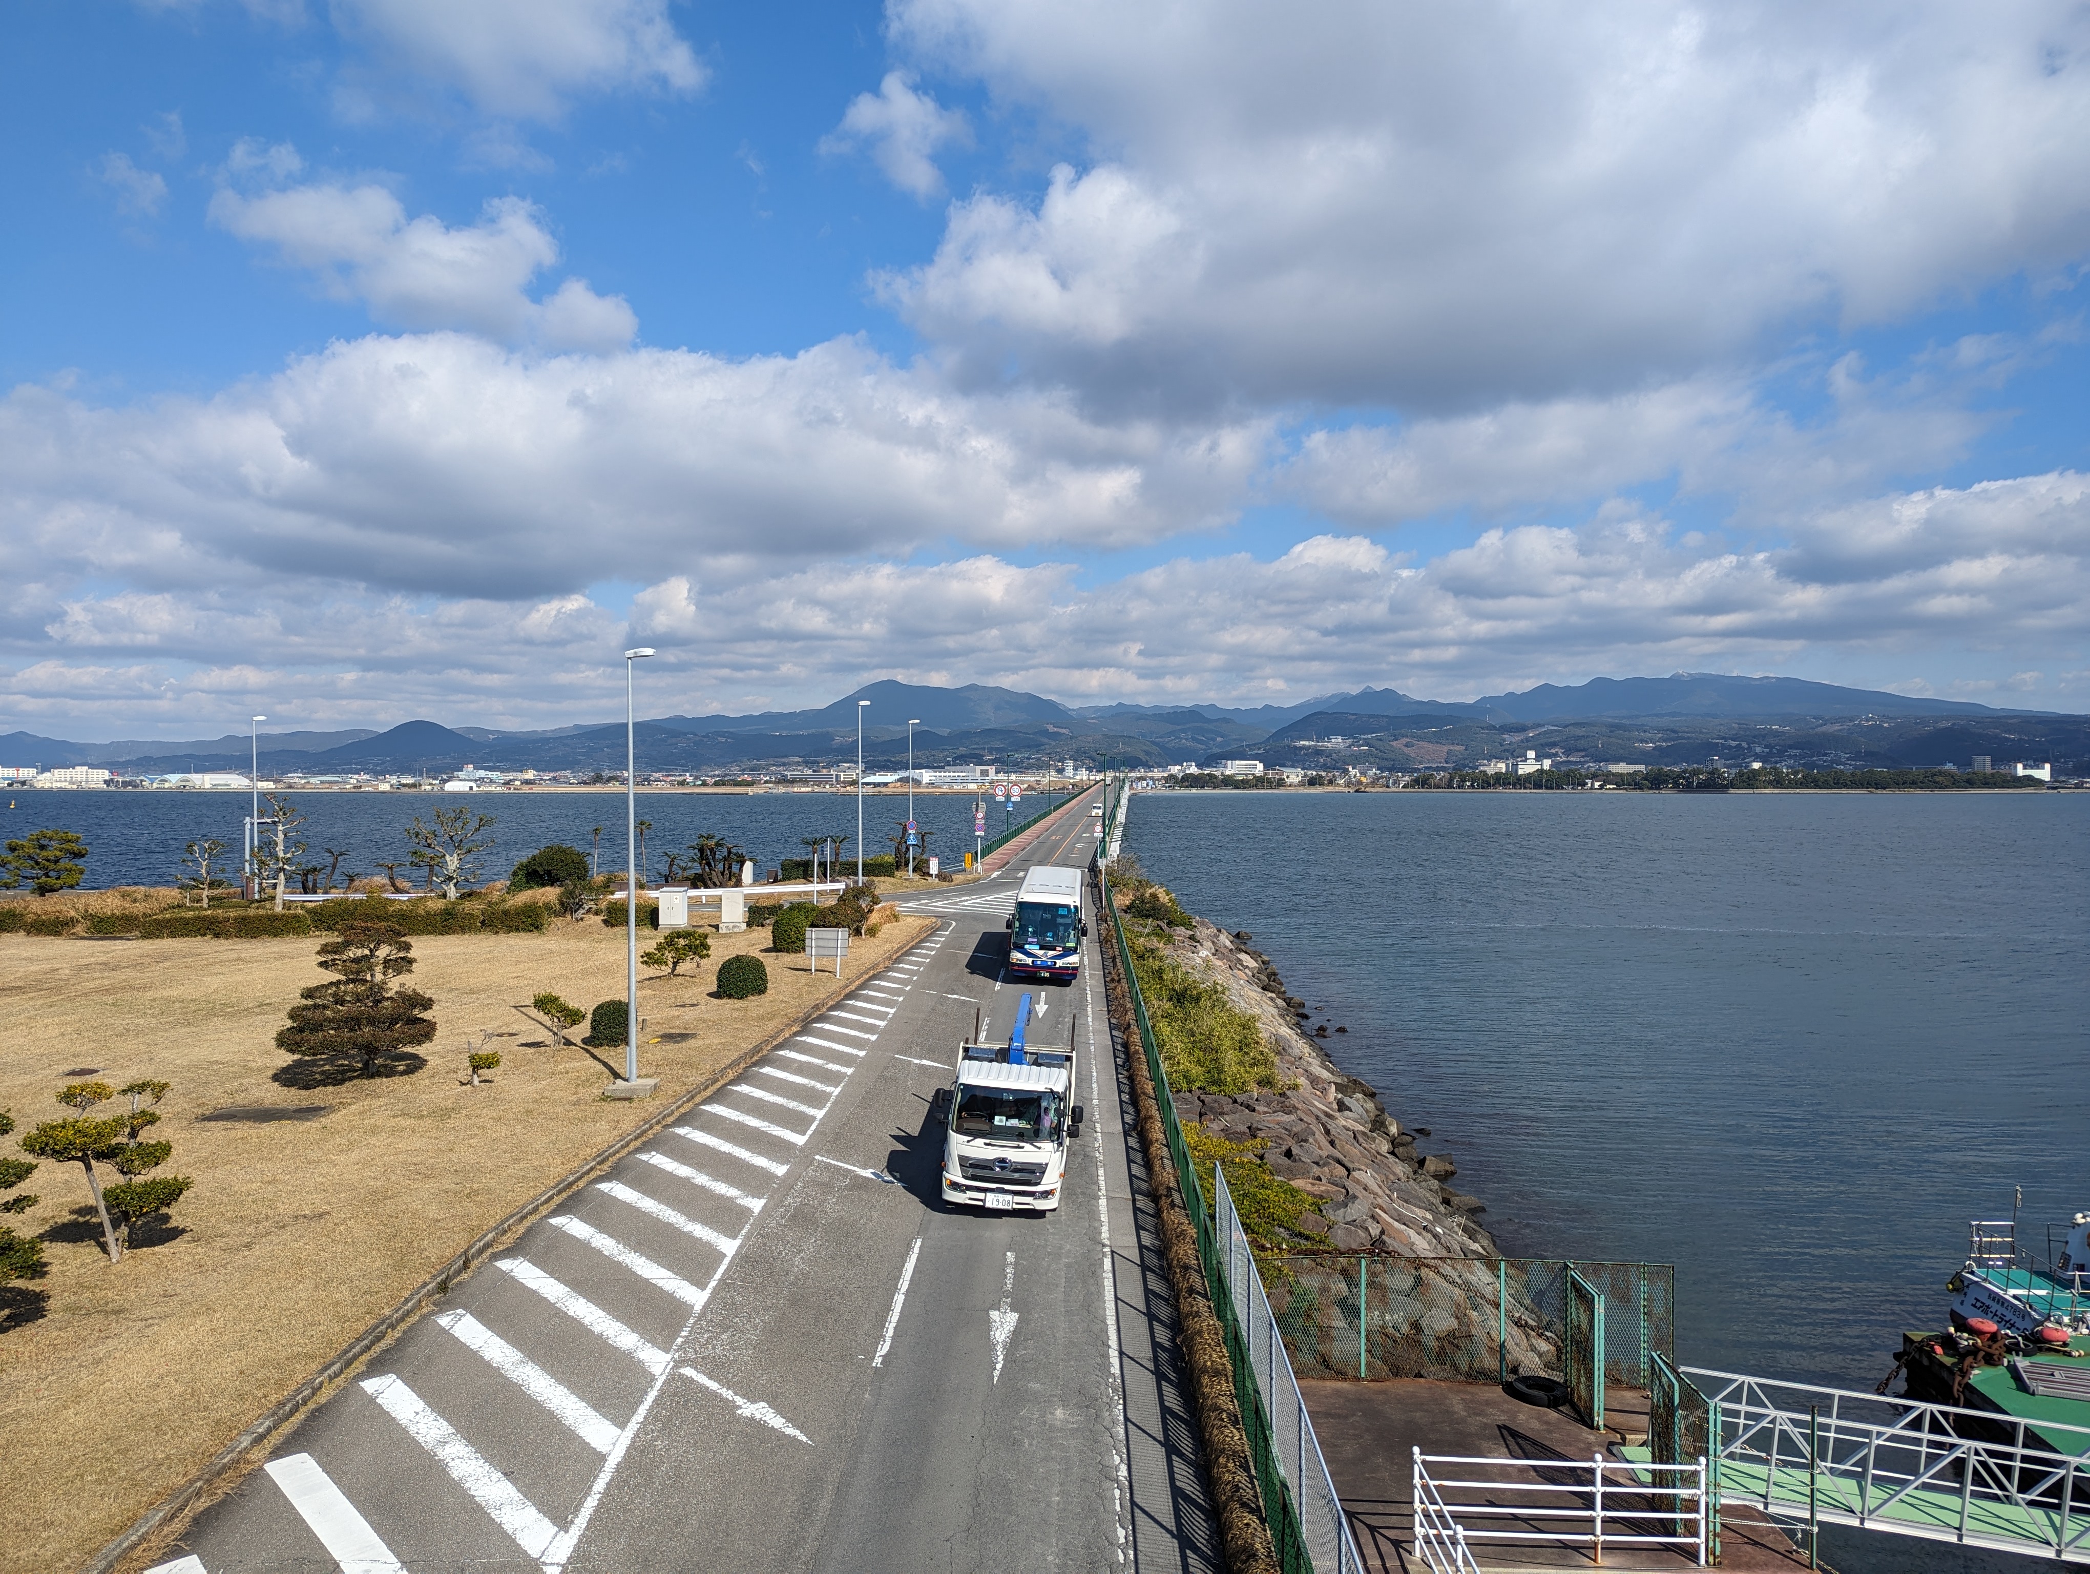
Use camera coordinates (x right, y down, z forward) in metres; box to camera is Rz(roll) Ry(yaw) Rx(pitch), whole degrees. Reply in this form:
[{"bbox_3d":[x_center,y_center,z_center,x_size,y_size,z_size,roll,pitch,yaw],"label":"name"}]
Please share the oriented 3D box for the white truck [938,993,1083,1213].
[{"bbox_3d":[-0.530,6.310,30.200,2.400,2.900,8.300,3,1,2],"label":"white truck"}]

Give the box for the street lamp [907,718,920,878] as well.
[{"bbox_3d":[-8.551,0.748,95.000,0.780,10.300,0.350,0,0,2],"label":"street lamp"}]

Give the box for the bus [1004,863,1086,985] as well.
[{"bbox_3d":[0.250,5.380,58.400,2.520,3.330,11.900,3,2,1],"label":"bus"}]

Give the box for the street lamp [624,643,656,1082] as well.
[{"bbox_3d":[-9.671,1.894,34.700,0.760,10.400,0.300,0,0,2],"label":"street lamp"}]

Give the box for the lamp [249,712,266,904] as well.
[{"bbox_3d":[-44.862,1.214,83.000,0.800,10.450,0.350,0,0,2],"label":"lamp"}]

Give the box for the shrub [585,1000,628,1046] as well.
[{"bbox_3d":[-11.932,6.581,40.200,1.250,1.170,1.250,0,0,0],"label":"shrub"}]

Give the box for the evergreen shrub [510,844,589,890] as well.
[{"bbox_3d":[-30.000,5.030,88.000,4.600,3.000,4.000,0,0,0],"label":"evergreen shrub"}]

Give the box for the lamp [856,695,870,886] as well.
[{"bbox_3d":[-10.291,0.467,83.000,0.740,10.650,0.350,0,0,2],"label":"lamp"}]

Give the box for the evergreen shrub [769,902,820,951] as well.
[{"bbox_3d":[-10.295,5.873,60.000,2.050,1.950,2.000,0,0,0],"label":"evergreen shrub"}]

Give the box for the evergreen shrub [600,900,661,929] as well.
[{"bbox_3d":[-19.947,6.126,69.800,2.750,1.200,1.500,0,0,0],"label":"evergreen shrub"}]

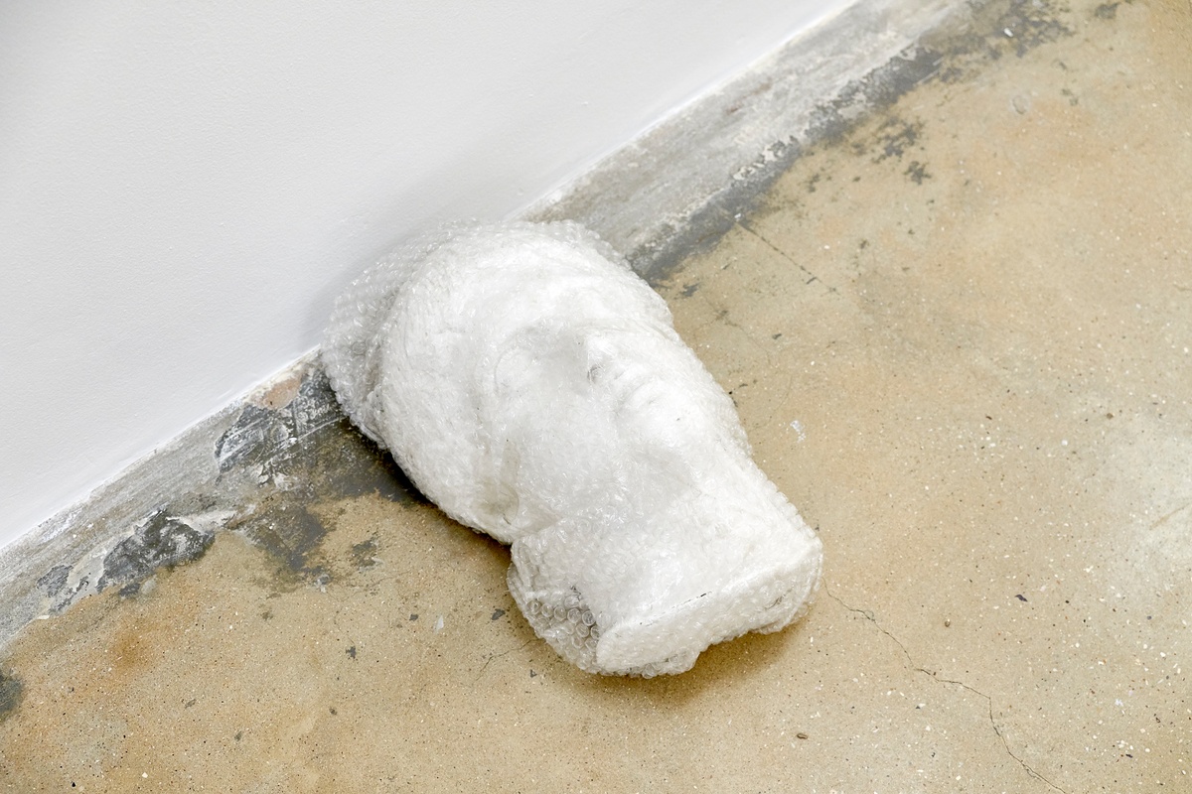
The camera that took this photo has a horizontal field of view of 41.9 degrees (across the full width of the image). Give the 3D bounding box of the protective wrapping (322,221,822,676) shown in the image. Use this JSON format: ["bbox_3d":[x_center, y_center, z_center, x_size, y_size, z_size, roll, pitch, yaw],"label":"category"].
[{"bbox_3d":[-0.017,0.022,1.155,0.225,0.205,0.385,-36,69,-24],"label":"protective wrapping"}]

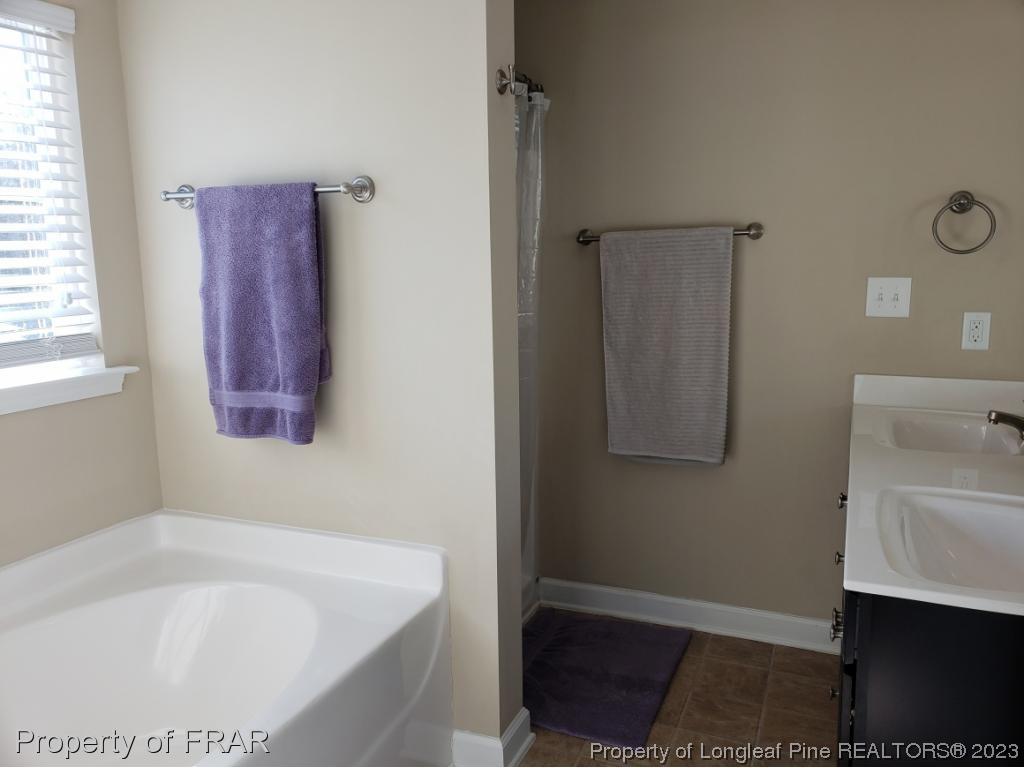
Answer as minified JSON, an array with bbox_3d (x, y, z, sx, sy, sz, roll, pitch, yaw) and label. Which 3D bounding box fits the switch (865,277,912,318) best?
[{"bbox_3d":[1.204,-0.275,2.455,0.124,0.123,0.015,3,10,24],"label":"switch"}]

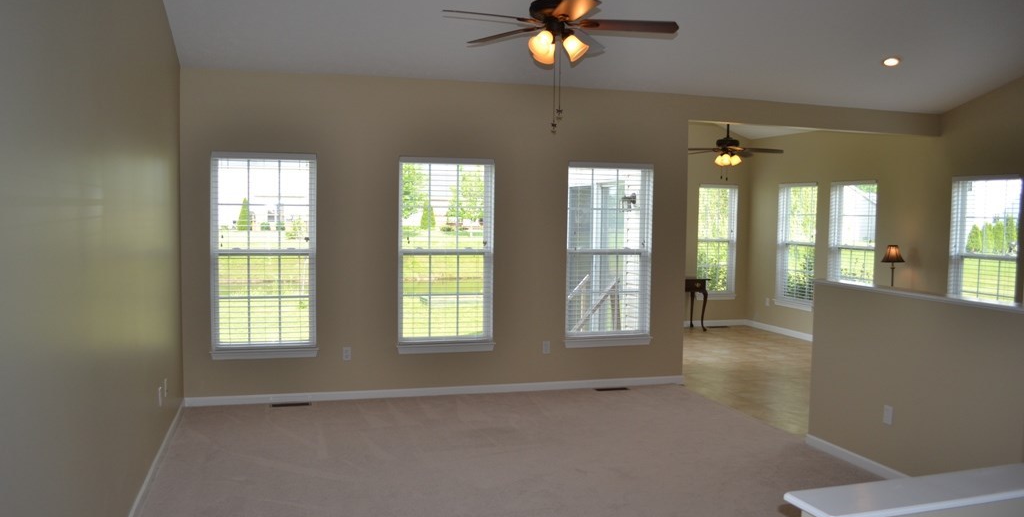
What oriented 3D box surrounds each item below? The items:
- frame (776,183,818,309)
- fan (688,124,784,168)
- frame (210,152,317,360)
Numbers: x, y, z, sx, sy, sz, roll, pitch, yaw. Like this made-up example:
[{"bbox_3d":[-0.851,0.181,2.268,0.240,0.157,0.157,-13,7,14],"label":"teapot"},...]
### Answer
[{"bbox_3d":[3.802,-0.163,10.246,0.110,1.657,0.807,0,4,-17],"label":"frame"},{"bbox_3d":[2.584,-1.420,9.178,1.320,0.650,1.320,0,4,-17],"label":"fan"},{"bbox_3d":[-2.016,-0.017,6.270,0.840,1.675,0.110,0,4,-17],"label":"frame"}]

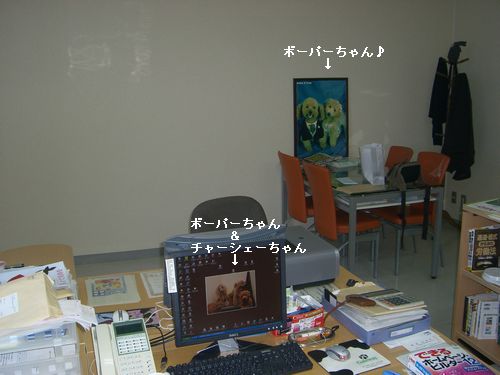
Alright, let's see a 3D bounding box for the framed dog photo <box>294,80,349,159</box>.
[{"bbox_3d":[0.666,-0.610,5.013,0.545,0.757,0.030,-5,13,-18],"label":"framed dog photo"}]

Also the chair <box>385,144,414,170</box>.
[{"bbox_3d":[1.106,0.105,4.806,0.520,0.870,0.430,-5,13,-18],"label":"chair"}]

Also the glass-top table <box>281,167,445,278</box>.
[{"bbox_3d":[0.847,0.249,4.500,0.760,0.710,1.240,-5,13,-17],"label":"glass-top table"}]

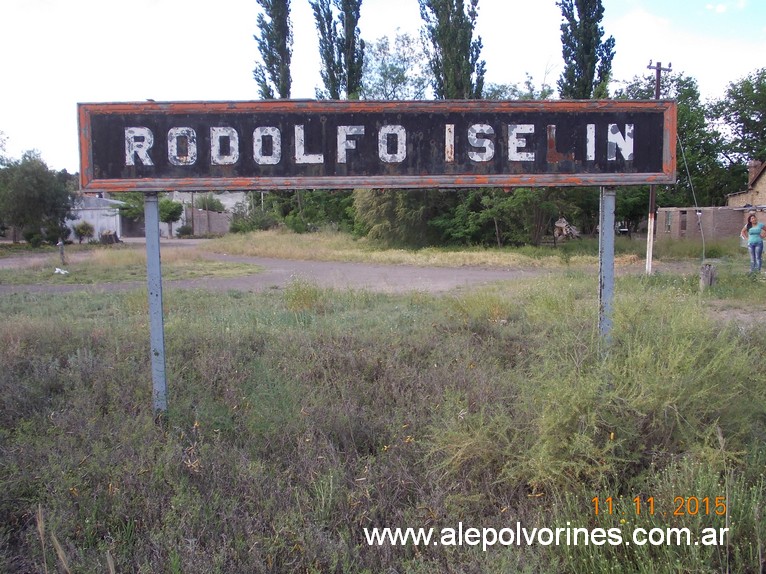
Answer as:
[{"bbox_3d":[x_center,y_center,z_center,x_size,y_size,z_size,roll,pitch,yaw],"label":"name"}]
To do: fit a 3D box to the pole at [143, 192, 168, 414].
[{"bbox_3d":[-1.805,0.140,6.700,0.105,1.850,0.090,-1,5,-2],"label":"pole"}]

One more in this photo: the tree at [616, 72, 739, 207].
[{"bbox_3d":[17.517,-7.643,50.000,6.800,10.000,6.500,-1,5,0],"label":"tree"}]

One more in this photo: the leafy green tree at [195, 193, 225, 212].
[{"bbox_3d":[-16.512,-6.995,80.000,2.900,4.200,2.800,-1,5,0],"label":"leafy green tree"}]

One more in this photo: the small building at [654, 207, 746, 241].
[{"bbox_3d":[16.772,-3.131,44.448,2.900,2.200,4.000,4,6,42],"label":"small building"}]

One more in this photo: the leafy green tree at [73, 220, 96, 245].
[{"bbox_3d":[-19.596,-3.566,55.000,1.450,1.550,1.400,-1,5,0],"label":"leafy green tree"}]

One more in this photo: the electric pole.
[{"bbox_3d":[7.665,-3.341,23.600,0.660,5.900,0.220,0,5,-18],"label":"electric pole"}]

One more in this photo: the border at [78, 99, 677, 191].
[{"bbox_3d":[-0.044,-1.135,6.720,4.740,0.700,0.110,-1,5,-2],"label":"border"}]

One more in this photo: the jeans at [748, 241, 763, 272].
[{"bbox_3d":[10.502,-0.860,23.700,0.400,0.880,0.260,1,5,17],"label":"jeans"}]

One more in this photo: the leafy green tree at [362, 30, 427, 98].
[{"bbox_3d":[0.848,-11.100,62.000,6.200,14.300,6.200,-1,5,0],"label":"leafy green tree"}]

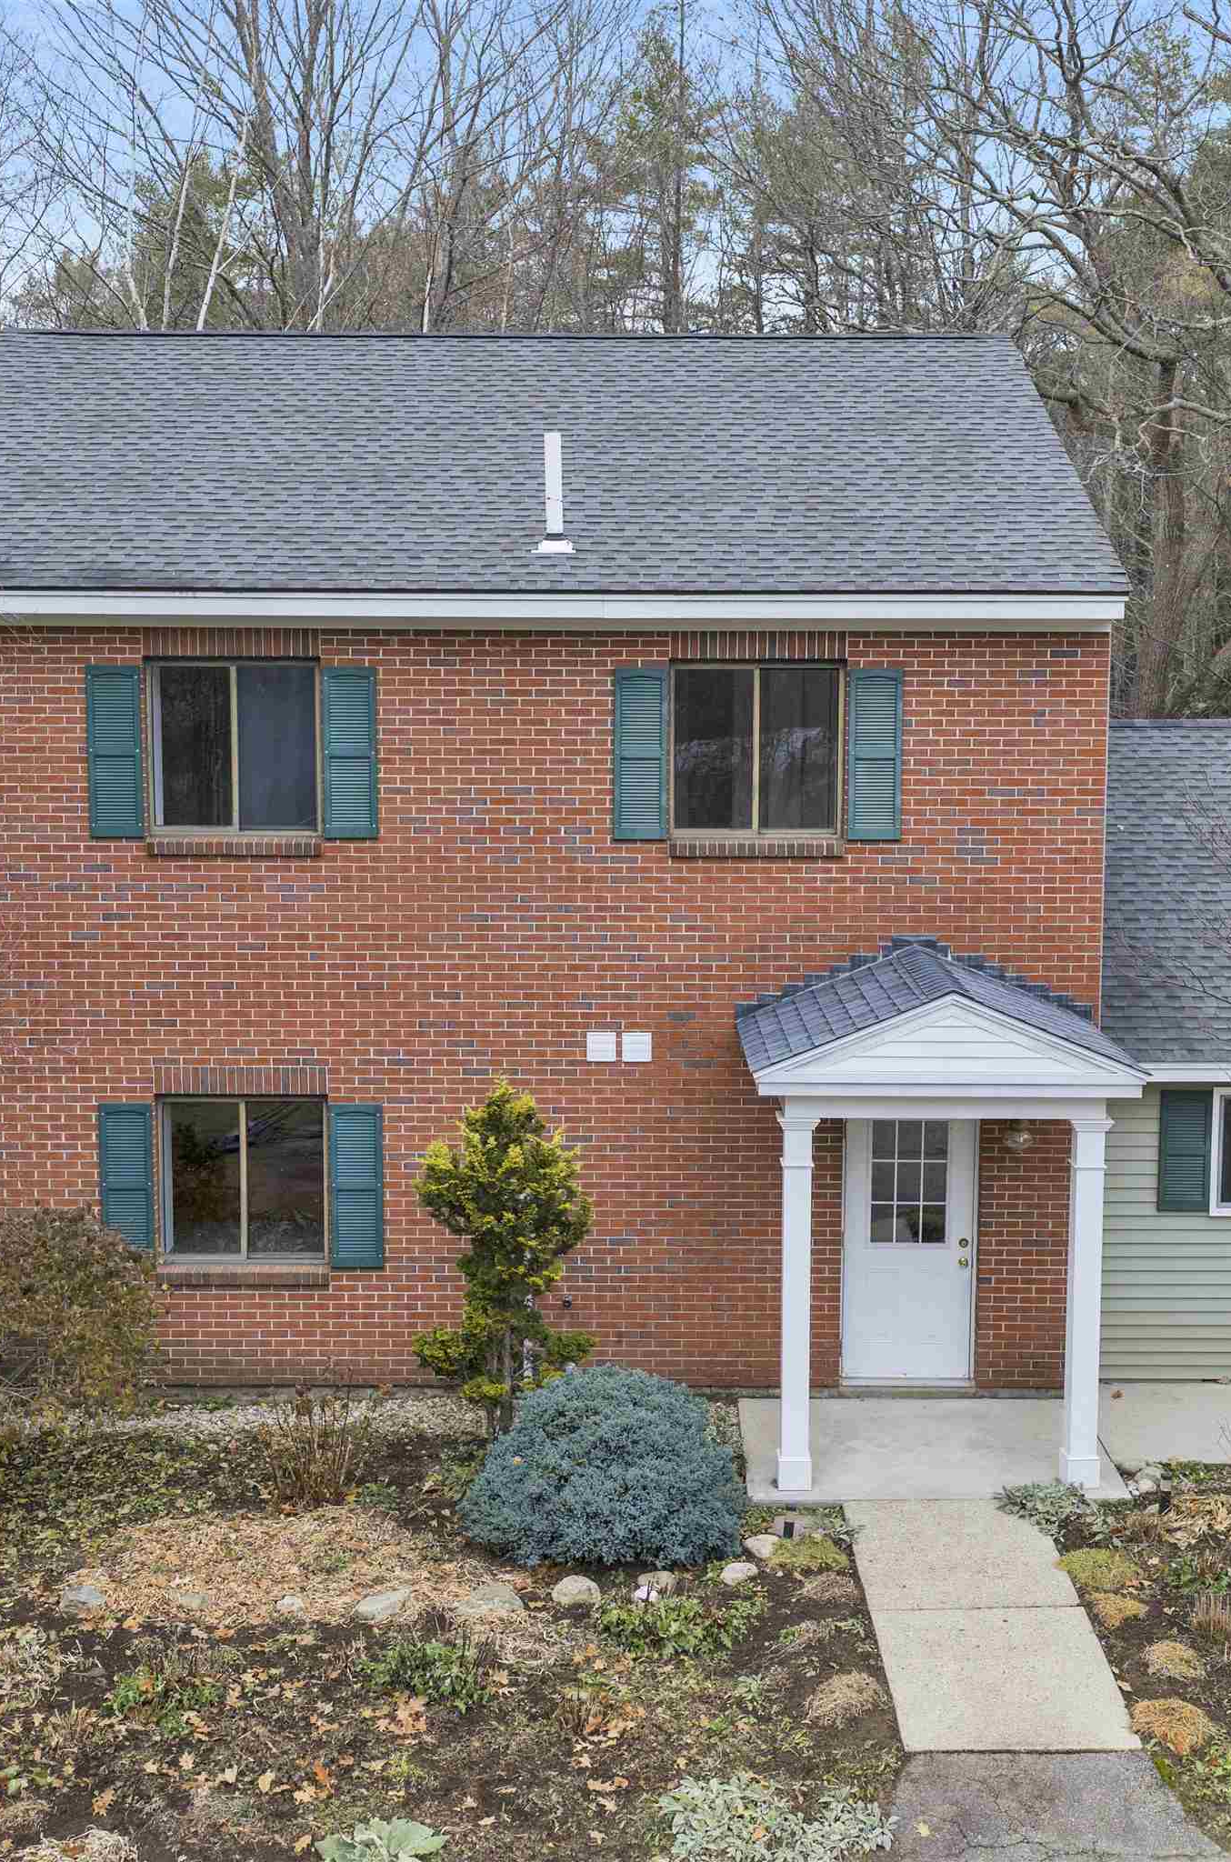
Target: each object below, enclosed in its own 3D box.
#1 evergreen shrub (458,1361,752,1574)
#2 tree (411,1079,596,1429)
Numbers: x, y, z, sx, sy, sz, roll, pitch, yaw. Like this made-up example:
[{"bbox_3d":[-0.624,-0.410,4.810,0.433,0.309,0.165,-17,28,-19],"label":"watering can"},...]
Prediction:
[{"bbox_3d":[-0.089,3.245,13.861,1.814,0.881,1.650,0,7,0],"label":"evergreen shrub"},{"bbox_3d":[-0.769,2.260,14.880,1.253,2.494,1.120,0,7,0],"label":"tree"}]

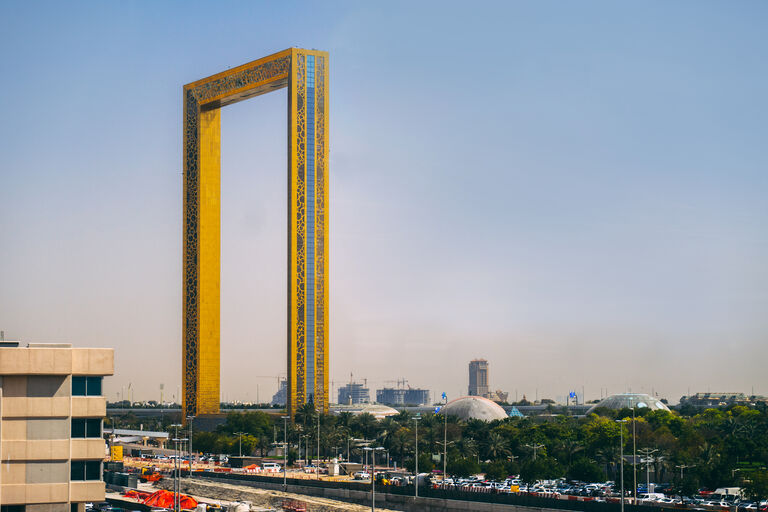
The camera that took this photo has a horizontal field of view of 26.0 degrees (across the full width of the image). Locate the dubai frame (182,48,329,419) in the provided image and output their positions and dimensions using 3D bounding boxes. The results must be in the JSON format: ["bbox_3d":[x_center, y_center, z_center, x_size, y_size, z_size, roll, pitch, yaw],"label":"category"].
[{"bbox_3d":[-53.231,-1.906,670.780,16.433,148.000,92.500,3,-6,-33],"label":"dubai frame"}]

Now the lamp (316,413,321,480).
[{"bbox_3d":[-13.778,40.029,350.000,0.850,14.700,0.800,0,-5,0],"label":"lamp"}]

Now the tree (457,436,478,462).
[{"bbox_3d":[20.073,47.599,400.000,5.400,8.600,5.400,0,-5,0],"label":"tree"}]

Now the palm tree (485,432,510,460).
[{"bbox_3d":[26.944,46.411,395.000,6.200,10.000,6.200,0,-5,0],"label":"palm tree"}]

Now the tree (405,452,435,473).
[{"bbox_3d":[8.065,47.366,378.000,6.800,5.400,6.500,0,-5,0],"label":"tree"}]

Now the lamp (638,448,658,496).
[{"bbox_3d":[48.007,39.386,302.000,3.700,9.000,0.500,0,-5,0],"label":"lamp"}]

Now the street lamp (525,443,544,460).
[{"bbox_3d":[30.934,42.855,342.000,3.700,9.000,0.500,0,-5,0],"label":"street lamp"}]

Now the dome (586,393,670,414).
[{"bbox_3d":[132.250,80.594,900.000,46.000,13.000,46.000,0,-5,0],"label":"dome"}]

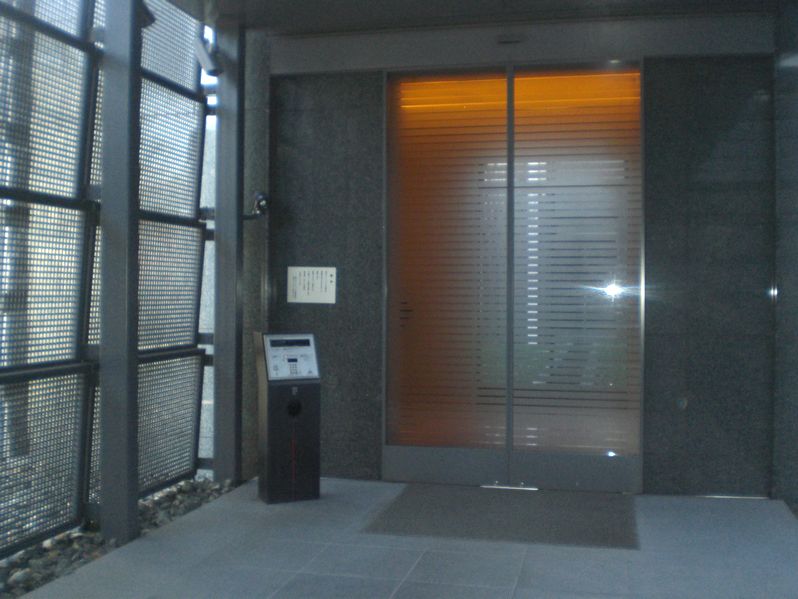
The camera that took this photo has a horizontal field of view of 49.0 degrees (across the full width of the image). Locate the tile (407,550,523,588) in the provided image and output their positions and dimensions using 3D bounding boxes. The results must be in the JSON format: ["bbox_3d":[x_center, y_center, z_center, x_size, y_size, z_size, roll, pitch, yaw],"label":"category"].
[{"bbox_3d":[0.377,1.494,4.846,0.580,0.020,0.561,0,1,13],"label":"tile"}]

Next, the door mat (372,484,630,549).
[{"bbox_3d":[0.755,1.461,6.039,1.705,0.015,1.395,0,1,13],"label":"door mat"}]

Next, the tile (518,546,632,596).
[{"bbox_3d":[0.944,1.498,4.718,0.580,0.020,0.561,0,1,13],"label":"tile"}]

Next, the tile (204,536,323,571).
[{"bbox_3d":[-0.761,1.486,5.103,0.580,0.020,0.561,0,1,13],"label":"tile"}]

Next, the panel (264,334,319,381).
[{"bbox_3d":[-0.780,0.427,6.380,0.383,0.335,0.070,0,-19,-26],"label":"panel"}]

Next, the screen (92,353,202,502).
[{"bbox_3d":[-1.738,0.876,6.118,0.050,0.899,1.581,6,2,13],"label":"screen"}]

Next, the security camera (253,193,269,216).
[{"bbox_3d":[-1.079,-0.740,6.830,0.120,0.175,0.140,0,1,-24],"label":"security camera"}]

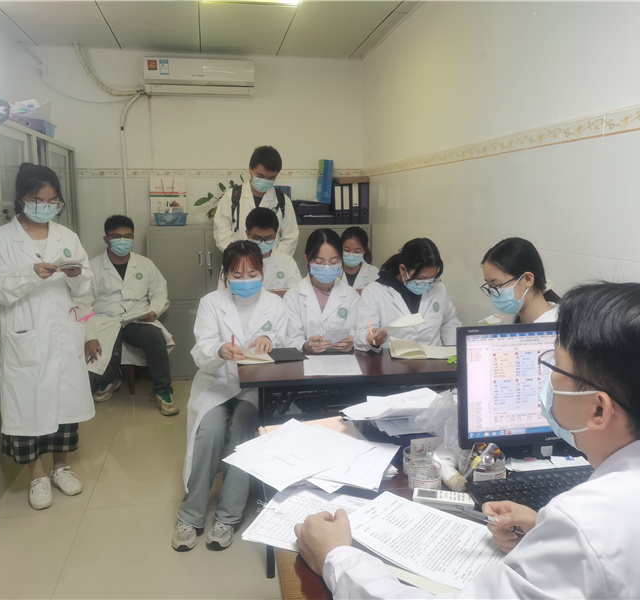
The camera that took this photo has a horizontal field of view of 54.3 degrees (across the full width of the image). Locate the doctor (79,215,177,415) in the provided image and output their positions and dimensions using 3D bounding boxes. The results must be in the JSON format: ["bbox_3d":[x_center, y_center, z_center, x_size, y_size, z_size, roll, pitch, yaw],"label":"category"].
[{"bbox_3d":[-1.352,0.051,4.407,0.620,1.300,0.880,-2,9,-15],"label":"doctor"}]

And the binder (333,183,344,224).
[{"bbox_3d":[0.119,-0.770,5.042,0.074,0.320,0.285,-2,9,-10],"label":"binder"}]

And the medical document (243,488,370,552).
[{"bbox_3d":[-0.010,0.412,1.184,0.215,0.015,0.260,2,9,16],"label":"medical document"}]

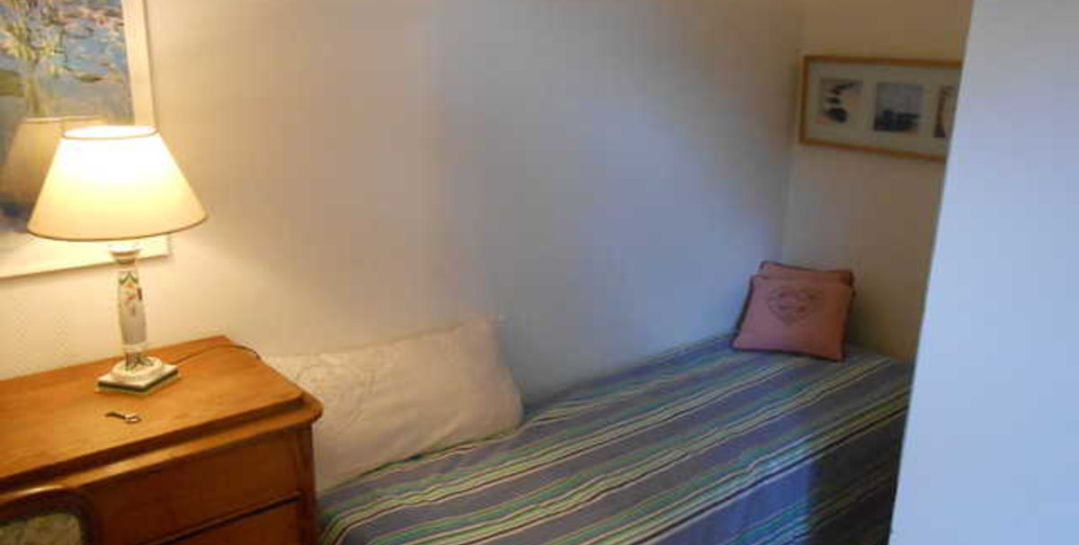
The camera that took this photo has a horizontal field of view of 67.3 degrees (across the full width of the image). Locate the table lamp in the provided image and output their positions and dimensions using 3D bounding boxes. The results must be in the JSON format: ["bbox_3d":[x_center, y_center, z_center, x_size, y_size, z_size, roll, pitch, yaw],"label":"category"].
[{"bbox_3d":[-0.742,-0.023,1.451,0.283,0.470,0.283,4,16,11],"label":"table lamp"}]

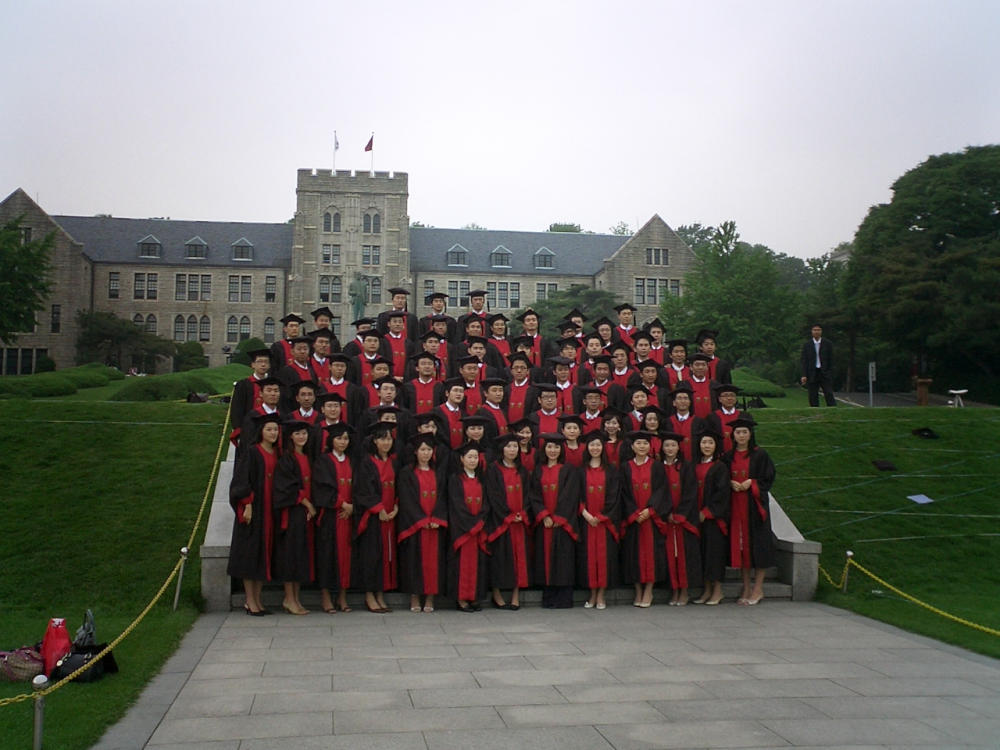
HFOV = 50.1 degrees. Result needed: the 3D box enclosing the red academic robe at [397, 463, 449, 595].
[{"bbox_3d":[-0.735,1.447,10.092,0.520,1.237,0.380,1,-4,-13],"label":"red academic robe"}]

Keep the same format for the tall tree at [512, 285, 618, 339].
[{"bbox_3d":[4.412,-2.964,71.776,8.000,6.279,7.000,1,-4,-9],"label":"tall tree"}]

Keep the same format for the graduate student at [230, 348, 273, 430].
[{"bbox_3d":[-2.729,0.617,11.932,0.520,1.790,0.360,2,-5,-18],"label":"graduate student"}]

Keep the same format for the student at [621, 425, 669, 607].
[{"bbox_3d":[1.406,1.379,10.341,0.490,1.681,0.380,-1,-4,12],"label":"student"}]

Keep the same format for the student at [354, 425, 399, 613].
[{"bbox_3d":[-1.158,1.329,10.026,0.470,1.728,0.360,4,-5,-37],"label":"student"}]

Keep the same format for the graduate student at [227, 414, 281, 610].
[{"bbox_3d":[-2.270,1.257,9.818,0.440,1.861,0.500,-4,-5,42],"label":"graduate student"}]

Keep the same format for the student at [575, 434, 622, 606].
[{"bbox_3d":[0.952,1.389,10.332,0.450,1.684,0.340,0,-4,5],"label":"student"}]

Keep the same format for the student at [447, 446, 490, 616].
[{"bbox_3d":[-0.287,1.422,10.064,0.430,1.560,0.350,1,-4,-9],"label":"student"}]

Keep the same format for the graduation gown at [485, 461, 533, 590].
[{"bbox_3d":[0.081,1.426,10.182,0.470,1.219,0.330,2,-5,-20],"label":"graduation gown"}]

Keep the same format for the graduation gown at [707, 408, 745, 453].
[{"bbox_3d":[2.502,0.971,11.704,0.520,1.220,0.340,0,-4,4],"label":"graduation gown"}]

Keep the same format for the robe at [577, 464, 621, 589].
[{"bbox_3d":[0.949,1.449,10.258,0.460,1.195,0.350,0,-4,2],"label":"robe"}]

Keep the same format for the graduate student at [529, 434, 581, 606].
[{"bbox_3d":[0.528,1.407,10.371,0.520,1.677,0.380,-1,-4,13],"label":"graduate student"}]

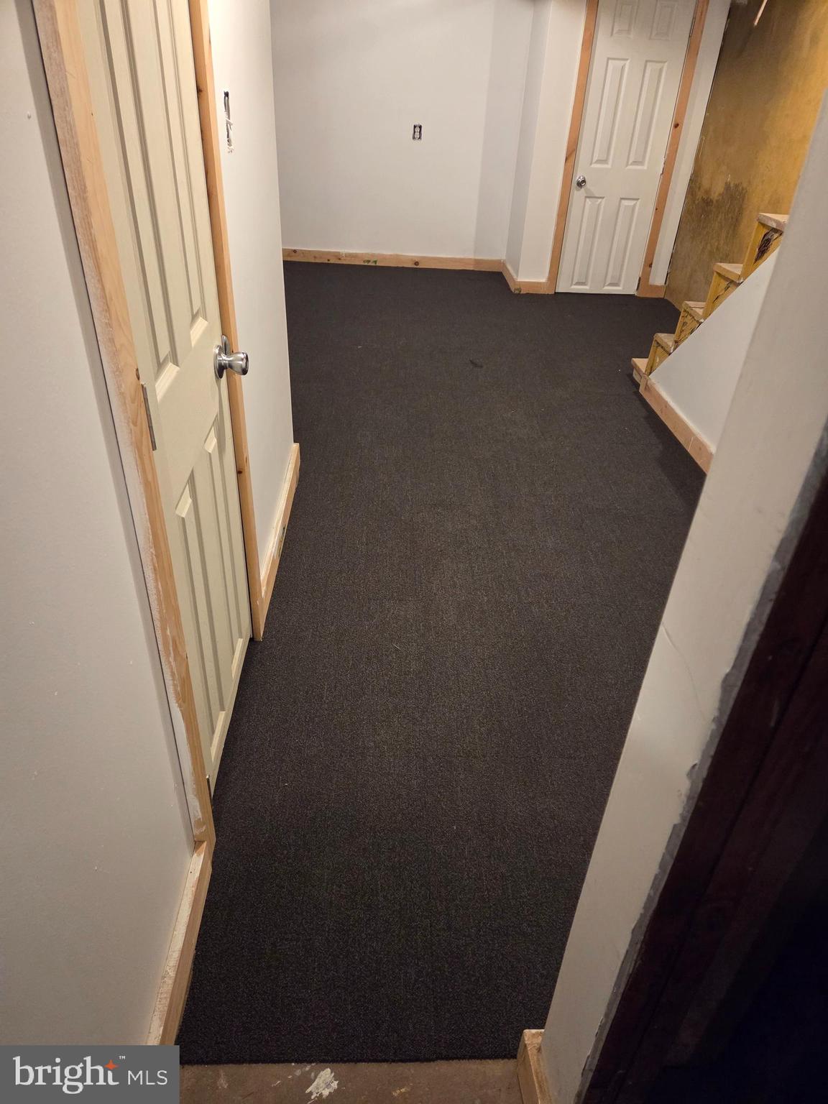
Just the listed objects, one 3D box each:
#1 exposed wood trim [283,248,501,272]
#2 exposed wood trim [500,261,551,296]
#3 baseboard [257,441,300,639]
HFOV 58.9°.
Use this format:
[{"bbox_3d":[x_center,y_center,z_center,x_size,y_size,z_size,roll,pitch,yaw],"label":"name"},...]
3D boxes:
[{"bbox_3d":[-0.195,-2.383,5.993,1.847,0.093,0.020,3,34,0],"label":"exposed wood trim"},{"bbox_3d":[0.870,-2.149,5.731,0.276,0.093,0.652,0,34,-4],"label":"exposed wood trim"},{"bbox_3d":[-0.464,-0.097,2.559,0.020,0.093,1.095,1,34,-3],"label":"baseboard"}]

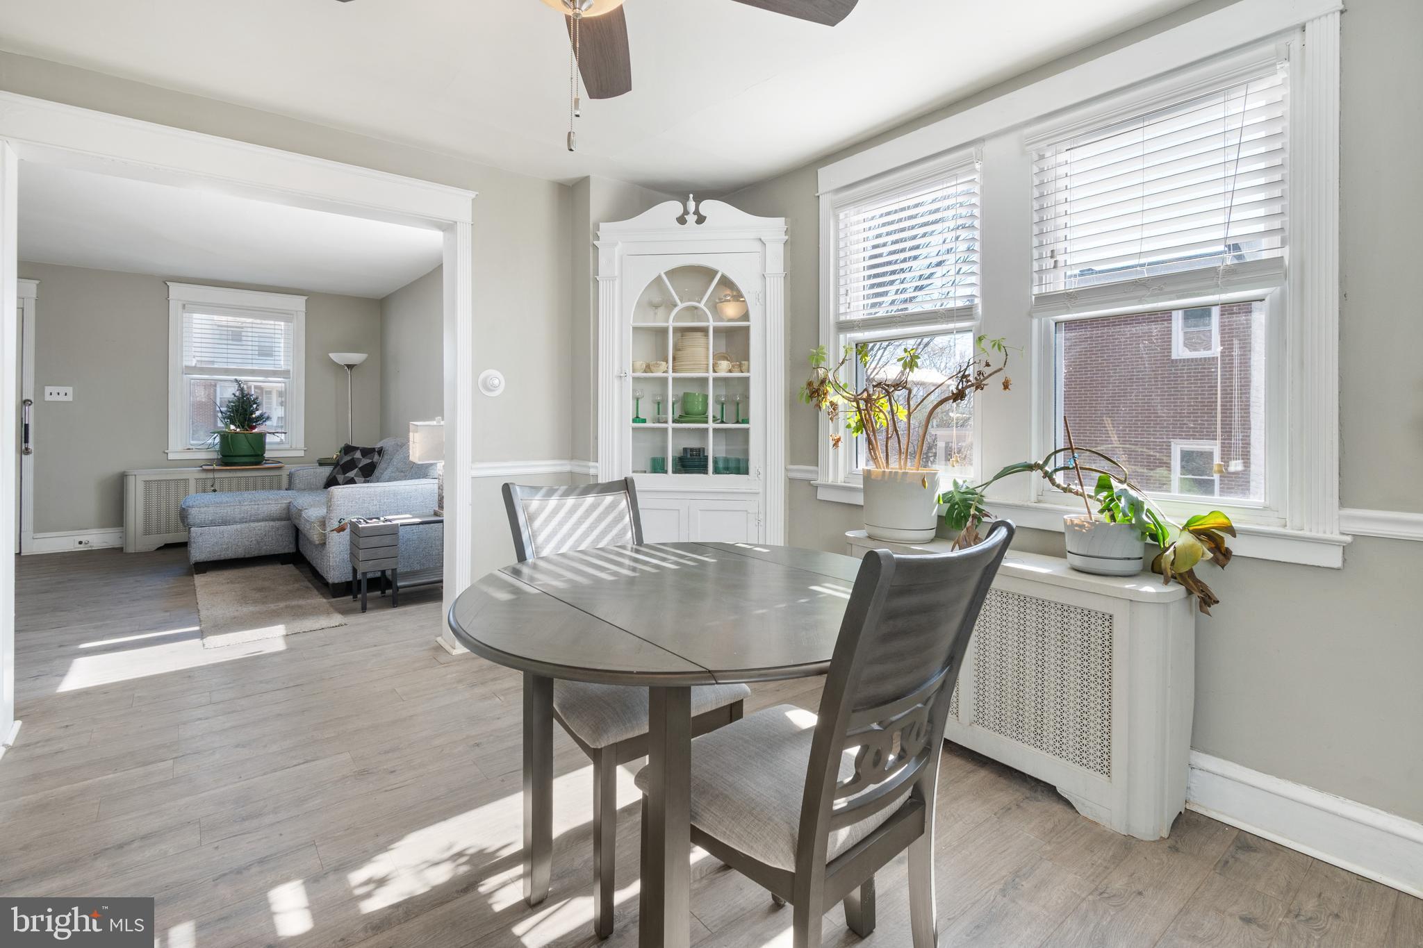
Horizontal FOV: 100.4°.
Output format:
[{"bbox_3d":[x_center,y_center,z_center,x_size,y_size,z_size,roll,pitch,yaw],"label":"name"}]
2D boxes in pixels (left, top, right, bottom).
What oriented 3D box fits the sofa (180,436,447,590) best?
[{"bbox_3d":[-3.080,0.259,4.674,1.660,0.930,2.200,-3,5,-41],"label":"sofa"}]

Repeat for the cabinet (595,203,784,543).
[{"bbox_3d":[-0.090,-0.281,3.290,0.980,2.280,0.470,0,4,4],"label":"cabinet"}]

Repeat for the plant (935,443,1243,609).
[{"bbox_3d":[1.128,0.129,1.858,0.380,0.460,0.720,-3,5,-41],"label":"plant"}]

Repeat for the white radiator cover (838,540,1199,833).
[{"bbox_3d":[0.978,0.632,2.105,0.310,0.685,1.110,-3,5,-41],"label":"white radiator cover"}]

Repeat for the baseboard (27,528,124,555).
[{"bbox_3d":[-5.565,0.577,5.213,0.580,0.190,0.030,-3,5,-41],"label":"baseboard"}]

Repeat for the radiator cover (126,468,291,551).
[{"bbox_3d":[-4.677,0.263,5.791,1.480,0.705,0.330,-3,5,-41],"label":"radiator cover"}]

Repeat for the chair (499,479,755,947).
[{"bbox_3d":[-0.250,0.536,1.685,0.460,0.975,0.580,-3,5,-35],"label":"chair"}]

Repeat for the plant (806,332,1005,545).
[{"bbox_3d":[0.727,-0.133,2.291,0.480,0.800,0.680,-3,5,-41],"label":"plant"}]

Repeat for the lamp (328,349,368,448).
[{"bbox_3d":[-3.694,-0.322,6.021,0.400,1.830,0.400,-3,5,-41],"label":"lamp"}]

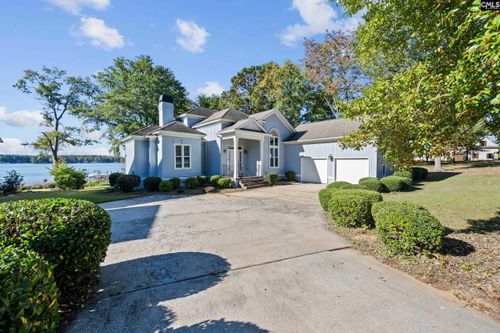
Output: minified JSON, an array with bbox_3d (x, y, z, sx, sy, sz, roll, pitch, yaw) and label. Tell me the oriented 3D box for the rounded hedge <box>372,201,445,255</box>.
[{"bbox_3d":[2.905,1.106,3.642,1.026,0.861,1.129,1,2,39],"label":"rounded hedge"}]

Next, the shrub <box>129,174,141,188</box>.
[{"bbox_3d":[-8.831,1.165,14.800,0.980,0.960,0.980,-1,1,-31],"label":"shrub"}]

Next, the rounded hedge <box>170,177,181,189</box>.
[{"bbox_3d":[-5.004,1.099,12.982,0.747,0.681,0.747,-1,1,-21],"label":"rounded hedge"}]

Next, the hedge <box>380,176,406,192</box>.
[{"bbox_3d":[9.589,1.148,12.900,1.650,1.020,1.650,1,1,37],"label":"hedge"}]

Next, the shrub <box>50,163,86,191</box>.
[{"bbox_3d":[-11.919,0.618,12.860,1.738,1.830,1.738,-1,2,-43],"label":"shrub"}]

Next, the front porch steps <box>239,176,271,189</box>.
[{"bbox_3d":[0.354,1.275,15.300,2.900,0.620,1.050,-1,2,-44],"label":"front porch steps"}]

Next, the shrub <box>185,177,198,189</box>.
[{"bbox_3d":[-3.711,1.056,12.562,0.867,0.747,0.867,0,1,-16],"label":"shrub"}]

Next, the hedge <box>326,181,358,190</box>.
[{"bbox_3d":[4.568,1.146,9.600,1.500,0.950,1.450,1,1,25],"label":"hedge"}]

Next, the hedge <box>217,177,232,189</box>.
[{"bbox_3d":[-1.651,1.076,12.731,1.005,0.699,1.005,0,1,-7],"label":"hedge"}]

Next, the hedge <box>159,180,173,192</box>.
[{"bbox_3d":[-5.868,1.375,13.500,0.860,0.800,0.860,-1,1,-23],"label":"hedge"}]

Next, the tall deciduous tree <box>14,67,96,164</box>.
[{"bbox_3d":[-24.012,-4.920,24.000,7.800,14.800,7.800,1,2,45],"label":"tall deciduous tree"}]

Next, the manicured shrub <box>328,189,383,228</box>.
[{"bbox_3d":[2.702,1.060,5.029,1.213,0.887,1.334,1,2,29],"label":"manicured shrub"}]

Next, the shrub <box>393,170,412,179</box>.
[{"bbox_3d":[10.061,0.752,12.816,1.293,0.903,1.293,1,2,38],"label":"shrub"}]

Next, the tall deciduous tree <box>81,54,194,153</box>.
[{"bbox_3d":[-15.448,-6.257,26.000,13.200,17.200,13.000,-1,1,-31],"label":"tall deciduous tree"}]

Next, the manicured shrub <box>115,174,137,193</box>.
[{"bbox_3d":[-7.055,0.977,11.174,1.018,0.969,1.018,-1,2,-32],"label":"manicured shrub"}]

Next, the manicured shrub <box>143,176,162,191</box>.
[{"bbox_3d":[-5.811,1.042,11.638,0.989,0.817,0.989,-1,1,-27],"label":"manicured shrub"}]

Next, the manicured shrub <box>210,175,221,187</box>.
[{"bbox_3d":[-2.680,1.111,15.100,0.850,0.850,0.850,0,1,-10],"label":"manicured shrub"}]

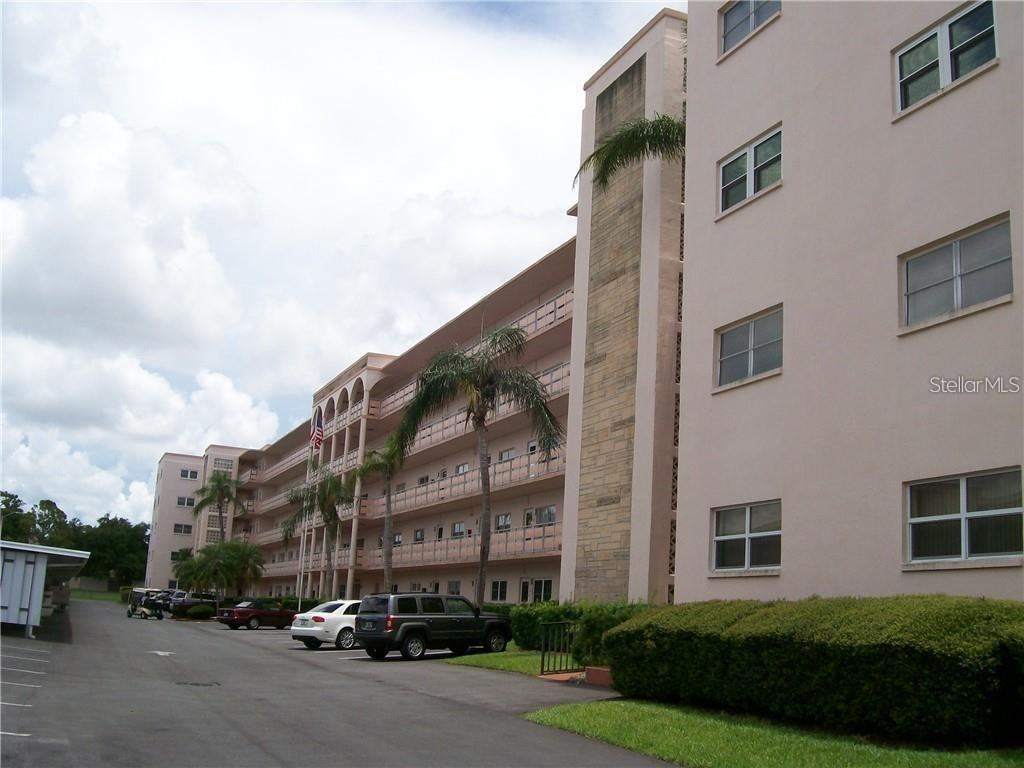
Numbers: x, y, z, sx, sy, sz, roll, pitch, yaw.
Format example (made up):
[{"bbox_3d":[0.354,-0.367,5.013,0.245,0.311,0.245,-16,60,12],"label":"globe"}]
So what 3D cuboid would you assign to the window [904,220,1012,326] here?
[{"bbox_3d":[4.996,-1.204,12.025,0.120,0.900,1.580,8,-14,-22],"label":"window"}]

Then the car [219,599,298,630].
[{"bbox_3d":[-12.042,11.399,52.356,1.760,1.360,4.600,-9,-18,44],"label":"car"}]

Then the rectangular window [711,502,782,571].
[{"bbox_3d":[3.292,2.154,14.995,0.120,0.900,1.580,8,-14,-22],"label":"rectangular window"}]

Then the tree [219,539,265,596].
[{"bbox_3d":[-16.190,11.807,63.773,2.900,4.900,2.900,8,-14,-22],"label":"tree"}]

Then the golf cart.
[{"bbox_3d":[-19.789,11.852,57.500,1.200,1.780,2.350,15,-17,-43],"label":"golf cart"}]

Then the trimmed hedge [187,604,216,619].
[{"bbox_3d":[-19.244,14.100,66.000,1.500,0.870,1.700,9,-14,-24],"label":"trimmed hedge"}]

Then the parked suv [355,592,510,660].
[{"bbox_3d":[-1.985,6.695,29.225,4.410,1.660,1.770,13,-16,-39],"label":"parked suv"}]

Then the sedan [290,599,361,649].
[{"bbox_3d":[-4.850,7.780,34.258,1.780,1.430,4.580,-9,-17,42],"label":"sedan"}]

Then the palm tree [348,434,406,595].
[{"bbox_3d":[-5.405,6.623,45.500,3.000,8.900,3.000,3,-13,1],"label":"palm tree"}]

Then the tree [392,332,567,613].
[{"bbox_3d":[-1.074,3.562,36.300,5.500,11.000,5.400,3,-13,1],"label":"tree"}]

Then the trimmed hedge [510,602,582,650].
[{"bbox_3d":[1.038,7.515,33.000,1.400,1.380,2.500,9,-14,-24],"label":"trimmed hedge"}]

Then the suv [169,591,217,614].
[{"bbox_3d":[-23.036,16.026,78.000,1.850,1.700,4.600,-8,-17,41],"label":"suv"}]

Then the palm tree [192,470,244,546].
[{"bbox_3d":[-23.924,12.734,85.720,4.300,11.500,4.300,8,-14,-22],"label":"palm tree"}]

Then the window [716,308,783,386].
[{"bbox_3d":[3.461,-0.503,15.552,0.120,0.900,1.580,8,-14,-22],"label":"window"}]

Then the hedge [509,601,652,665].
[{"bbox_3d":[1.833,6.940,29.800,1.500,1.420,6.300,9,-14,-24],"label":"hedge"}]

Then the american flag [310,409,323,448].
[{"bbox_3d":[-11.293,2.606,61.525,0.680,2.150,0.350,6,-13,-10],"label":"american flag"}]

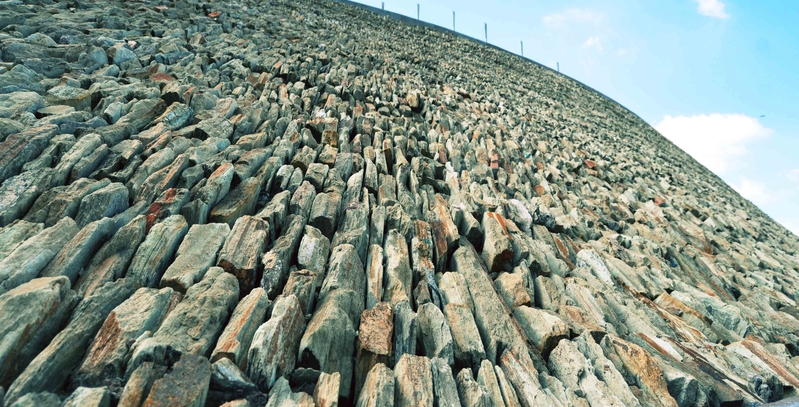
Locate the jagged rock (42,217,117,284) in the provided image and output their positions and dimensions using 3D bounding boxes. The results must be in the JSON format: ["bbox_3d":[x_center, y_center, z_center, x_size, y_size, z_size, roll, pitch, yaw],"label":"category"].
[{"bbox_3d":[-1.503,0.213,2.834,0.150,0.135,0.440,13,15,-14],"label":"jagged rock"}]

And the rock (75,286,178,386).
[{"bbox_3d":[-1.081,0.522,2.417,0.206,0.155,0.440,15,15,-8],"label":"rock"}]

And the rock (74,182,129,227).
[{"bbox_3d":[-1.628,0.000,3.287,0.163,0.130,0.360,14,15,-12],"label":"rock"}]

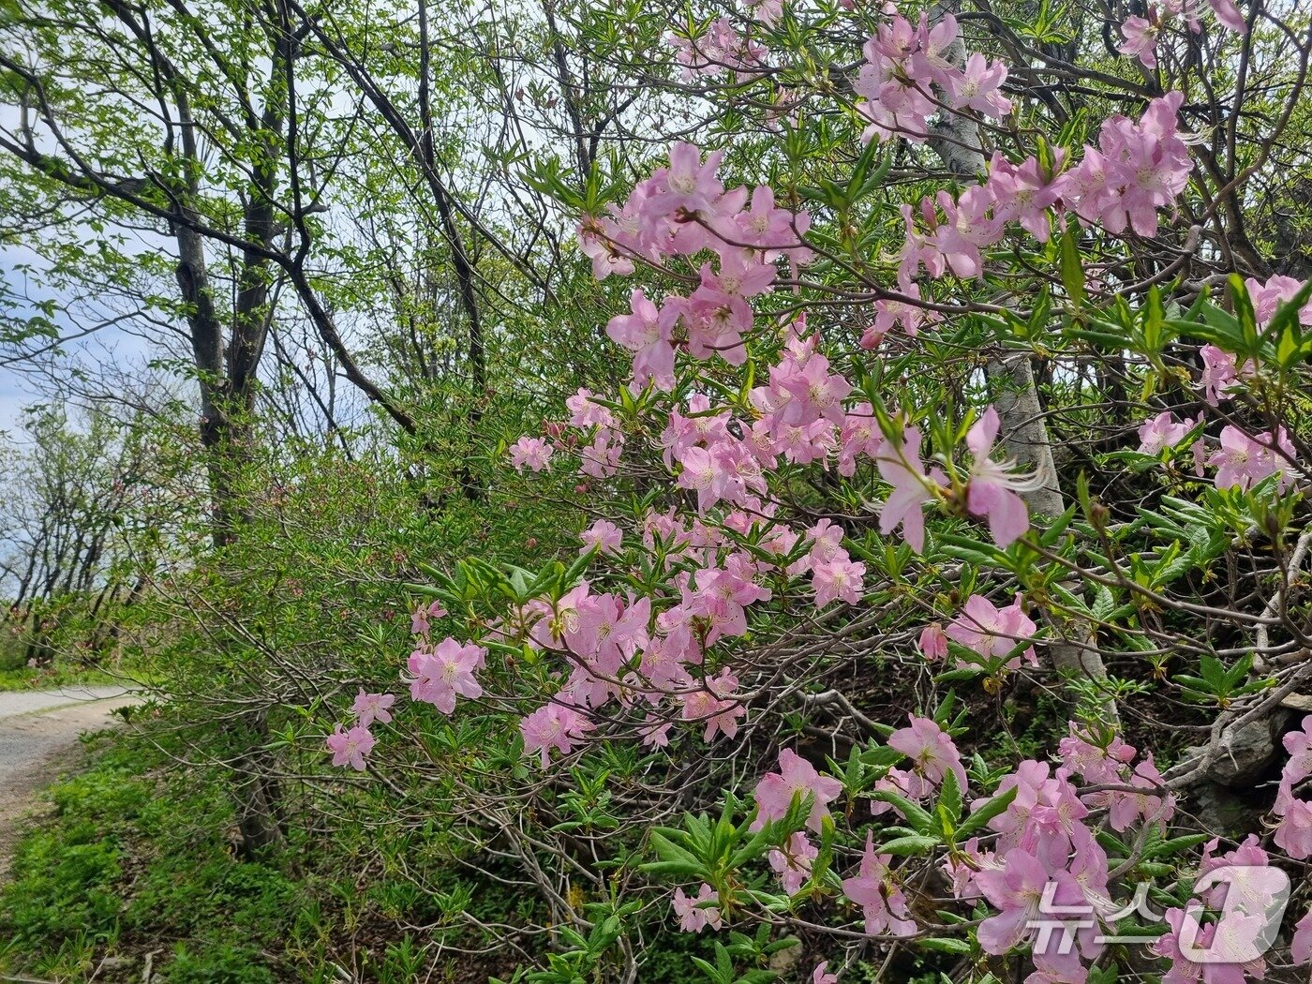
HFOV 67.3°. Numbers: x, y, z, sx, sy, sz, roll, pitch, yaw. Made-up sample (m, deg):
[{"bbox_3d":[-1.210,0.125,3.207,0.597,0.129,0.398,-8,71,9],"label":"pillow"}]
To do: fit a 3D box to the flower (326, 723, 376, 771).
[{"bbox_3d":[-0.427,0.357,1.380,0.069,0.068,0.050,2,-14,-22],"label":"flower"}]

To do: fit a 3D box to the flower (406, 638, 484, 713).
[{"bbox_3d":[-0.217,0.189,1.020,0.083,0.079,0.055,2,-11,-17],"label":"flower"}]

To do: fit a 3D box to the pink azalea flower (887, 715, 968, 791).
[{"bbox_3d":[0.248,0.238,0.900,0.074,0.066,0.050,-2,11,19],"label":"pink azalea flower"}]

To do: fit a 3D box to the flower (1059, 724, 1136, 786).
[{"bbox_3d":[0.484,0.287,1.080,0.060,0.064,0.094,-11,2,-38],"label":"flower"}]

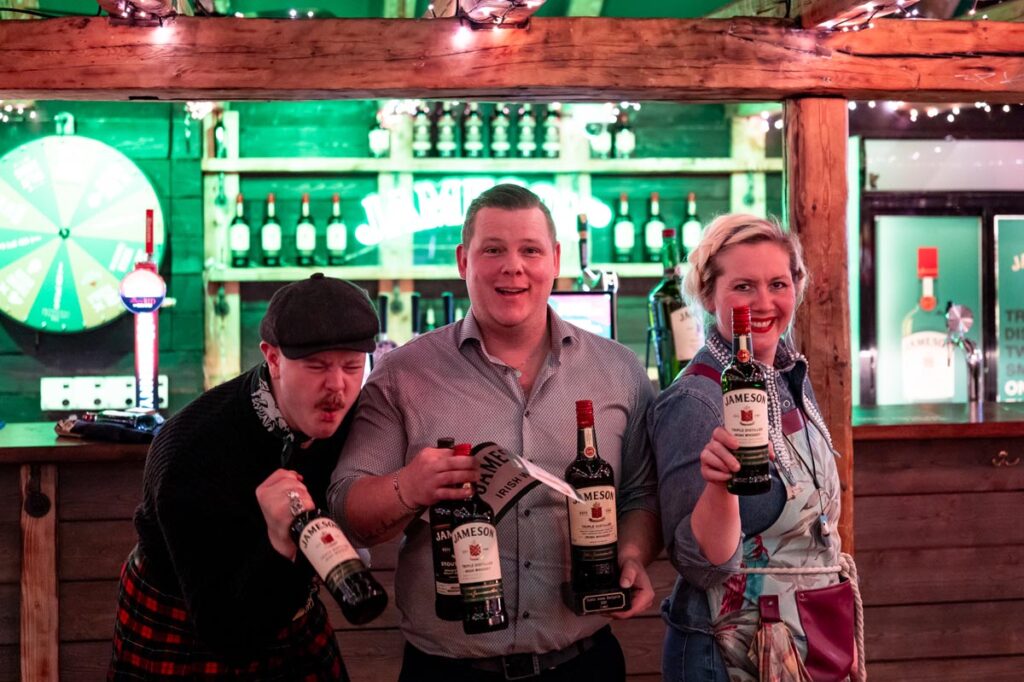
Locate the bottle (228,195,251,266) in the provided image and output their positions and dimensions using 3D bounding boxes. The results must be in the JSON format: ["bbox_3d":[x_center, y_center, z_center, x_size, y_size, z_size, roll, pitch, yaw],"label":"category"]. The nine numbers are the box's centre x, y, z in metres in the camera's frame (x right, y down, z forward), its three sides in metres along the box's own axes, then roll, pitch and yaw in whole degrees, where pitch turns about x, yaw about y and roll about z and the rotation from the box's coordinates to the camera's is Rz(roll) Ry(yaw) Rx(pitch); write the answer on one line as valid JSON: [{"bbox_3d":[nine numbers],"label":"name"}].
[{"bbox_3d":[-1.098,-0.447,4.928,0.077,0.297,0.077,-1,1,-6],"label":"bottle"}]

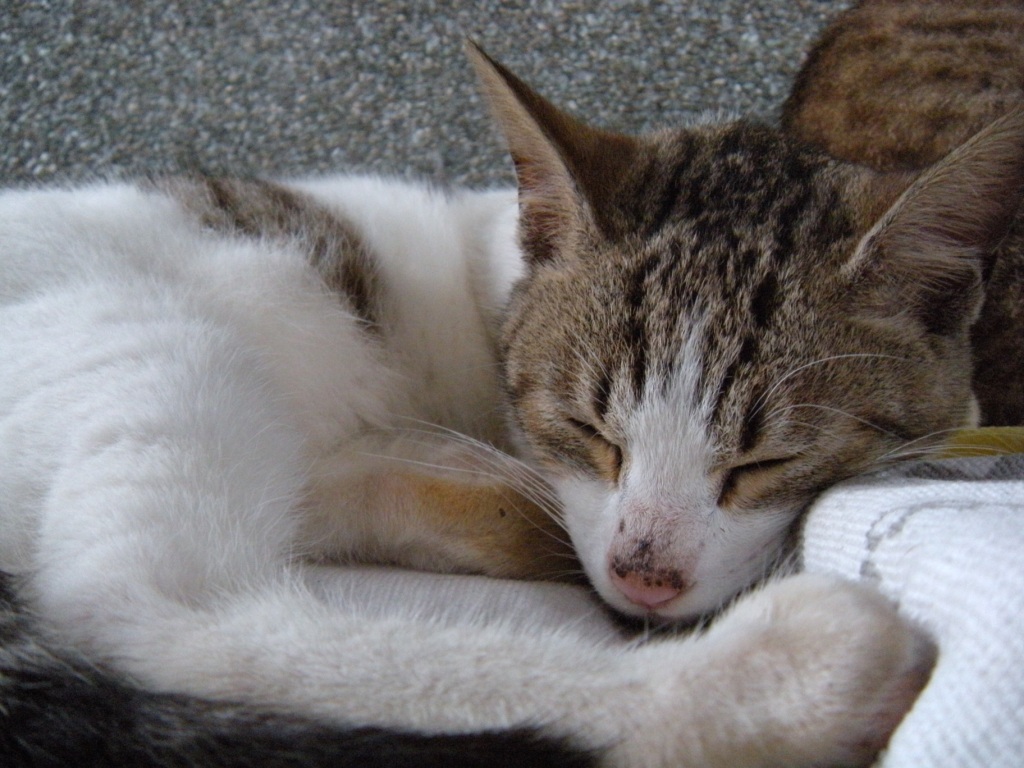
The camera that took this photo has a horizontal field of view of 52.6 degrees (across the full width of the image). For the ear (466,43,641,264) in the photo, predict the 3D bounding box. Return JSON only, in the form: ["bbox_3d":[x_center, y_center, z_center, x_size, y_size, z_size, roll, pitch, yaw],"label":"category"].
[{"bbox_3d":[0.010,-0.054,0.248,0.024,0.052,0.035,-26,-3,-31],"label":"ear"}]

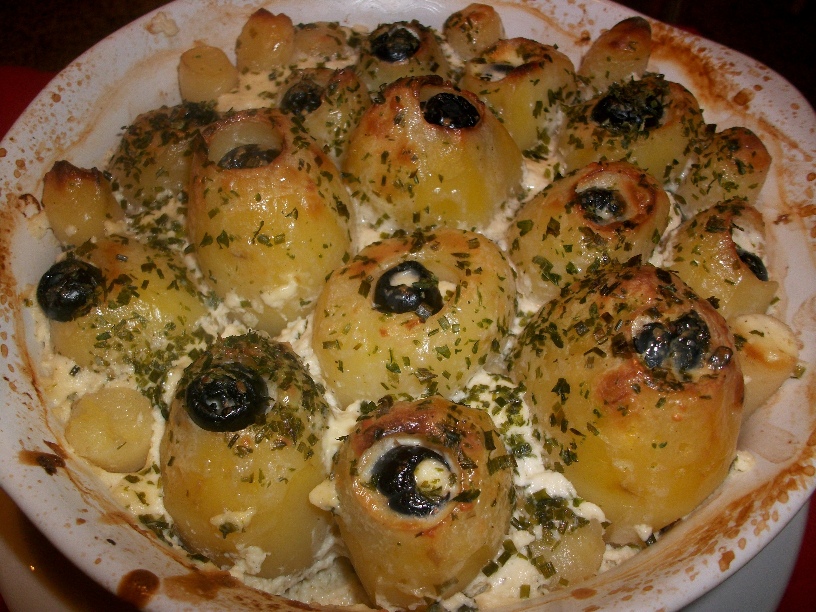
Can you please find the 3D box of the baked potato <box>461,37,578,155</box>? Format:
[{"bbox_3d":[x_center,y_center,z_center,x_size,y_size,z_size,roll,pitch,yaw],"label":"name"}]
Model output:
[{"bbox_3d":[0.051,-0.096,0.337,0.050,0.056,0.050,0,52,0],"label":"baked potato"}]

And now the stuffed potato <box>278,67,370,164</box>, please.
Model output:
[{"bbox_3d":[-0.037,-0.084,0.336,0.042,0.047,0.043,-4,55,0],"label":"stuffed potato"}]

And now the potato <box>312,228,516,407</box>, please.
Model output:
[{"bbox_3d":[0.002,0.004,0.260,0.068,0.058,0.066,0,52,0],"label":"potato"}]

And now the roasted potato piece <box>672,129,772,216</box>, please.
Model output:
[{"bbox_3d":[0.129,-0.054,0.302,0.033,0.040,0.033,-4,55,0],"label":"roasted potato piece"}]

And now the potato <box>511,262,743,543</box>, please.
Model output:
[{"bbox_3d":[0.061,0.029,0.214,0.063,0.081,0.068,2,47,-2],"label":"potato"}]

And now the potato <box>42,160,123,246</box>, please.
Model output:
[{"bbox_3d":[-0.129,-0.040,0.290,0.029,0.037,0.029,0,52,0],"label":"potato"}]

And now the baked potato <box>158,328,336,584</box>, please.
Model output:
[{"bbox_3d":[-0.044,0.043,0.203,0.047,0.074,0.055,2,47,-2],"label":"baked potato"}]

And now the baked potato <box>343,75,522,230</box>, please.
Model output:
[{"bbox_3d":[0.010,-0.064,0.308,0.070,0.064,0.068,0,52,0],"label":"baked potato"}]

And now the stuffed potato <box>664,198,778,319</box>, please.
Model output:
[{"bbox_3d":[0.128,-0.019,0.301,0.043,0.048,0.043,13,50,-15],"label":"stuffed potato"}]

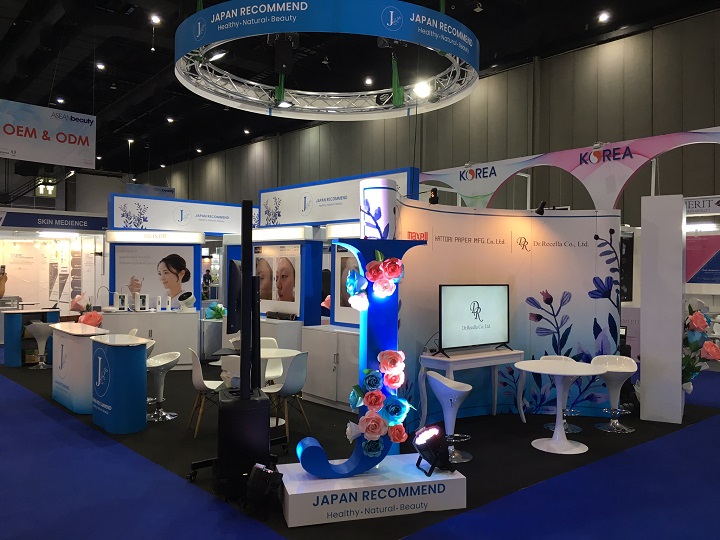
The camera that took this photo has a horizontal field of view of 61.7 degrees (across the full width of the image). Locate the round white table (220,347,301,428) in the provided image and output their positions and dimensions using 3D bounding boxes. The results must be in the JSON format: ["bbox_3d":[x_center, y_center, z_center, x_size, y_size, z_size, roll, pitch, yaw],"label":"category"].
[{"bbox_3d":[-1.045,1.234,6.362,0.865,0.725,0.865,0,0,0],"label":"round white table"}]

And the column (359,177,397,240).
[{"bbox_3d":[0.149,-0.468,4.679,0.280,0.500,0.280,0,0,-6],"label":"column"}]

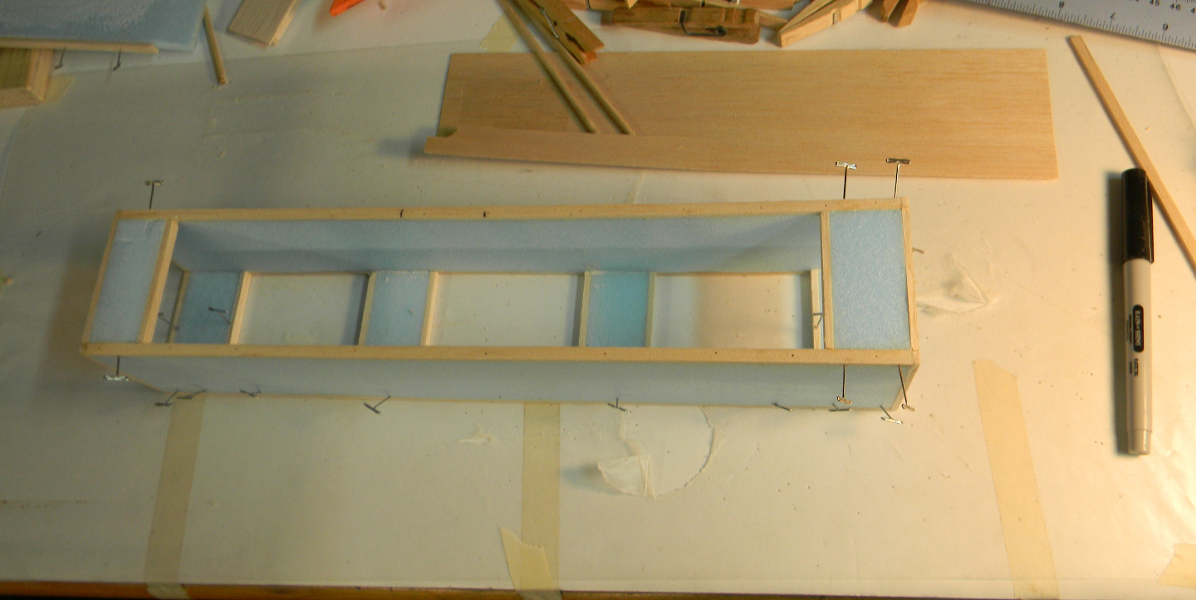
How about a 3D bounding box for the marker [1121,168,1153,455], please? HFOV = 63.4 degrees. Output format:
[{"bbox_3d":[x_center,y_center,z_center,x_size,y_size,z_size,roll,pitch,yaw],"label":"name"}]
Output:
[{"bbox_3d":[0.249,0.002,0.445,0.013,0.012,0.139,6,70,11],"label":"marker"}]

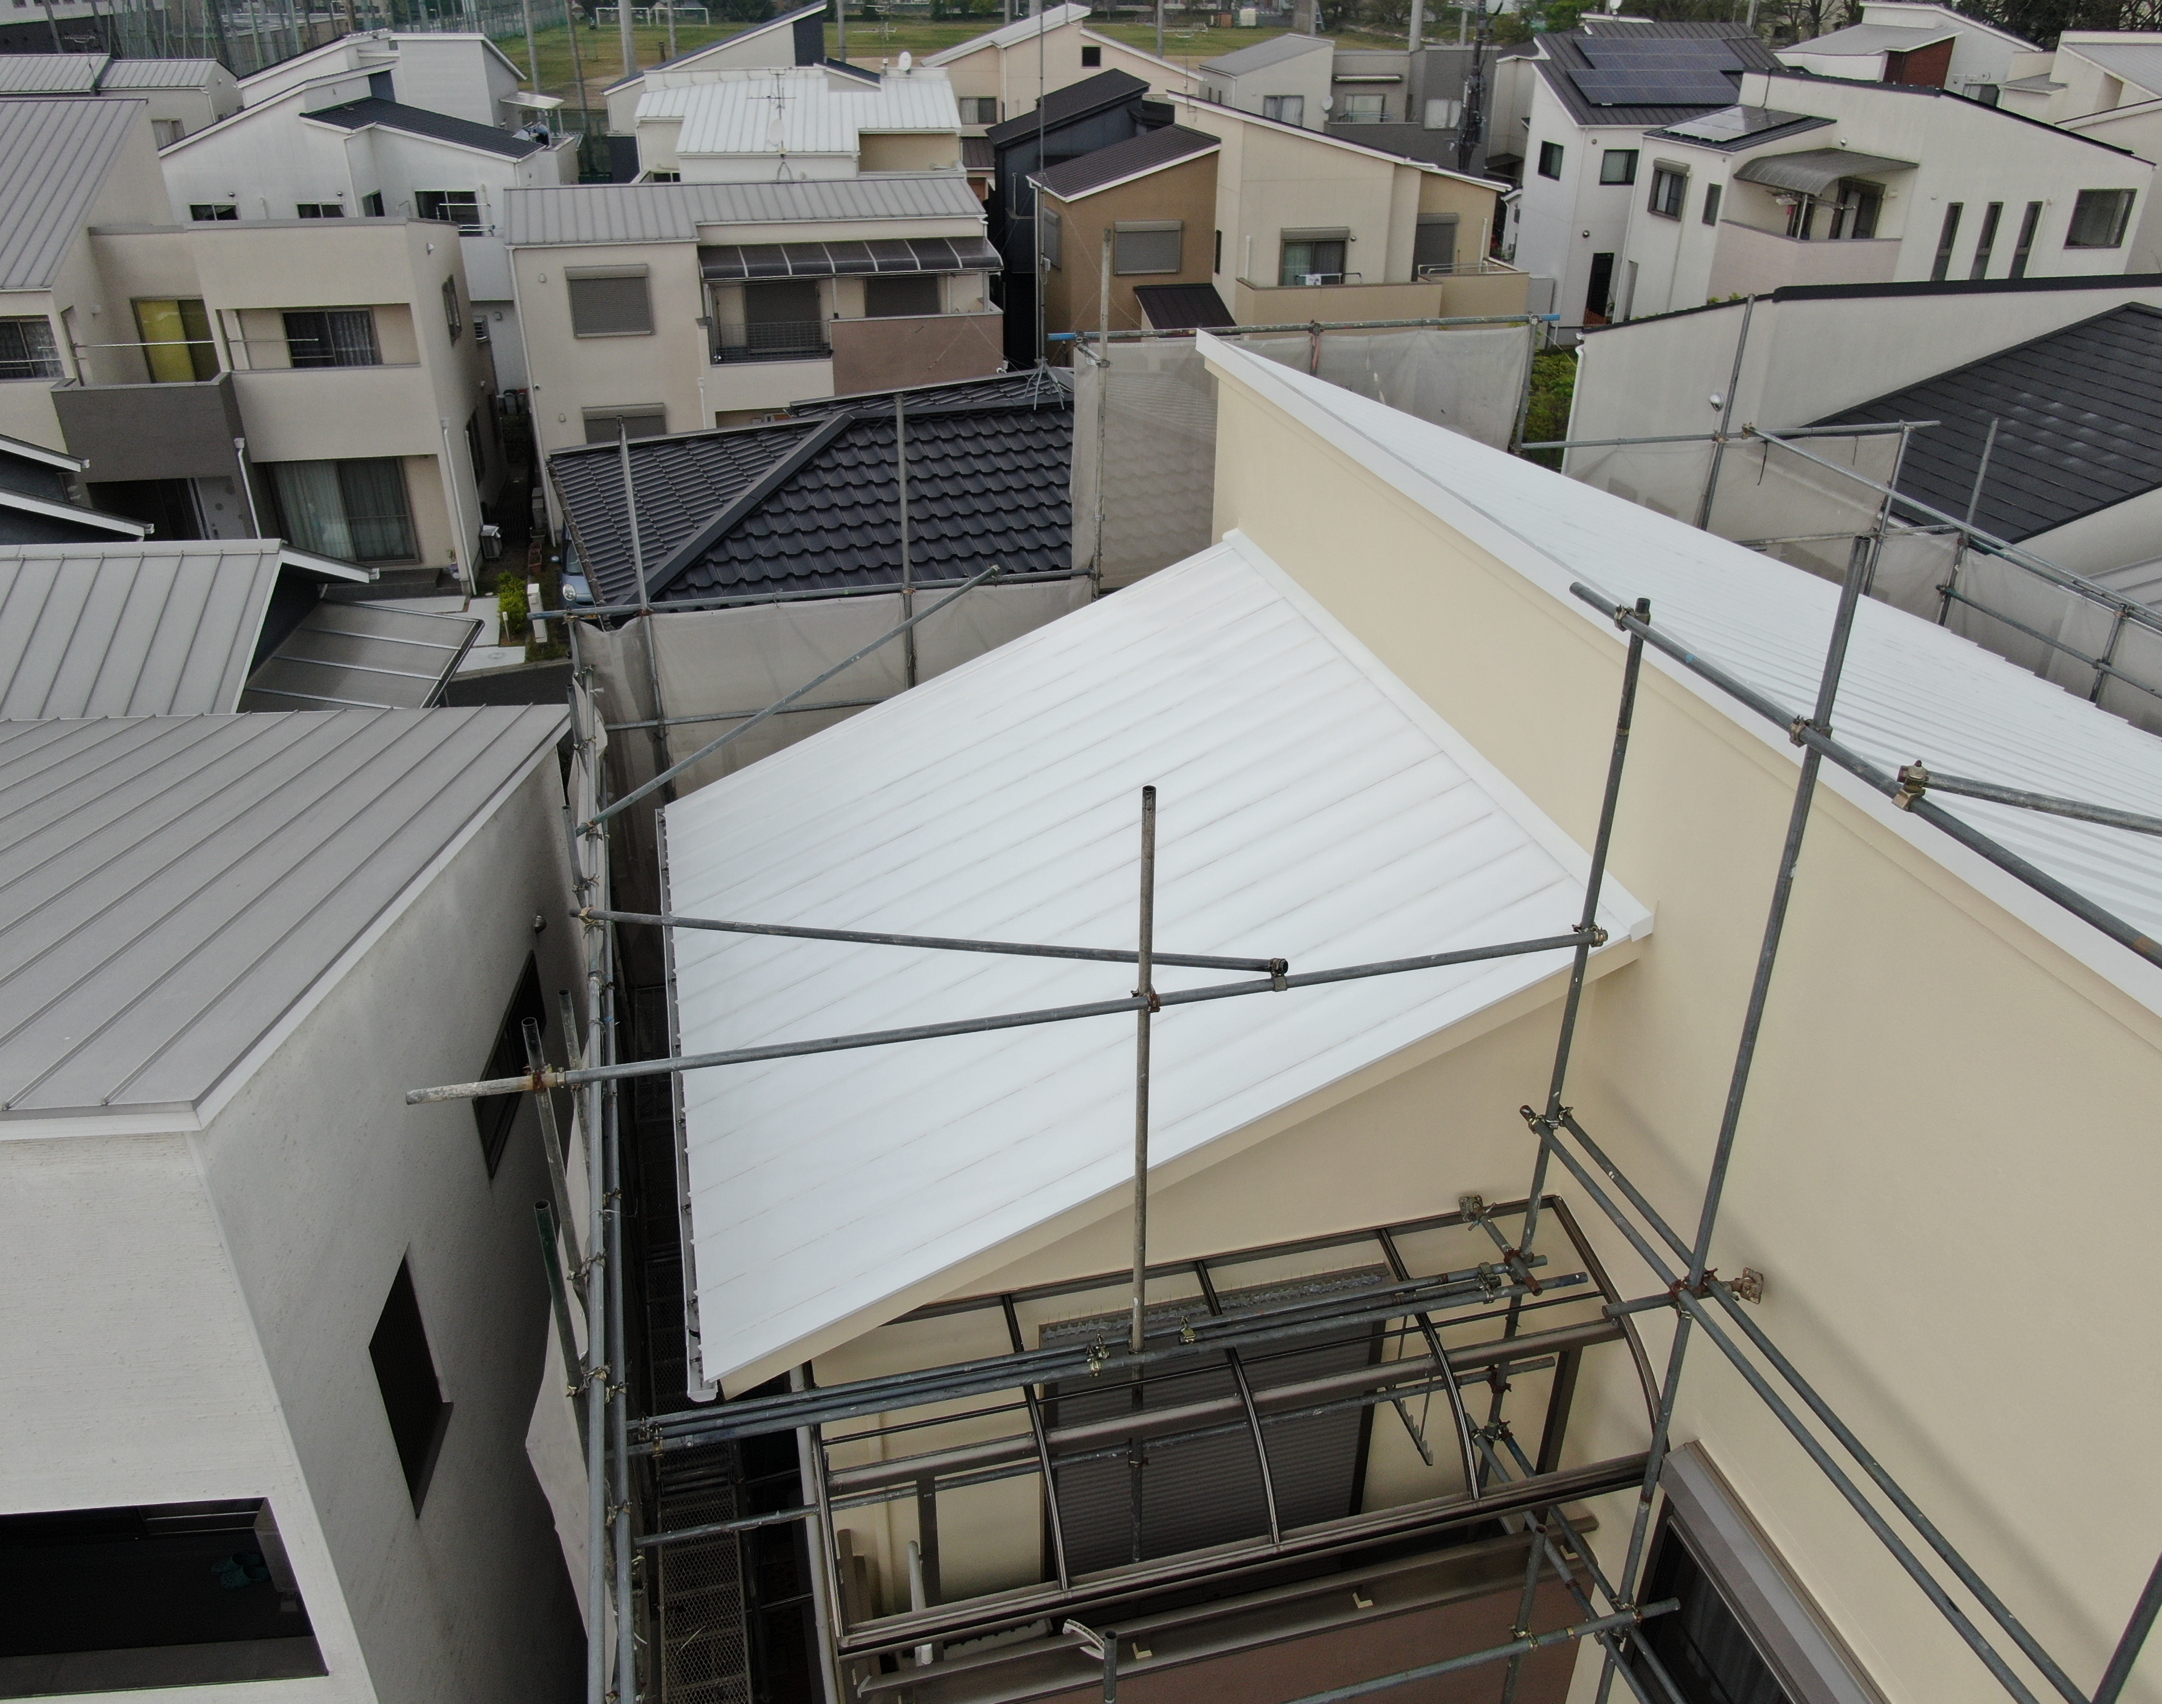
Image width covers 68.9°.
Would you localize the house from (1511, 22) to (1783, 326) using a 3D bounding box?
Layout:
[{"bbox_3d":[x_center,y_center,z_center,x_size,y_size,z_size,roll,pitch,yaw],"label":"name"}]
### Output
[{"bbox_3d":[18.743,-22.528,52.839,8.400,9.200,7.700,-4,29,-7],"label":"house"}]

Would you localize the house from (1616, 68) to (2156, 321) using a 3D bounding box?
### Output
[{"bbox_3d":[22.035,-16.975,44.300,9.600,8.100,8.700,-4,29,-8],"label":"house"}]

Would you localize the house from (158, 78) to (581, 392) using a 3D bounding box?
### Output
[{"bbox_3d":[-20.448,-18.723,47.056,9.300,8.400,8.800,-3,29,-6],"label":"house"}]

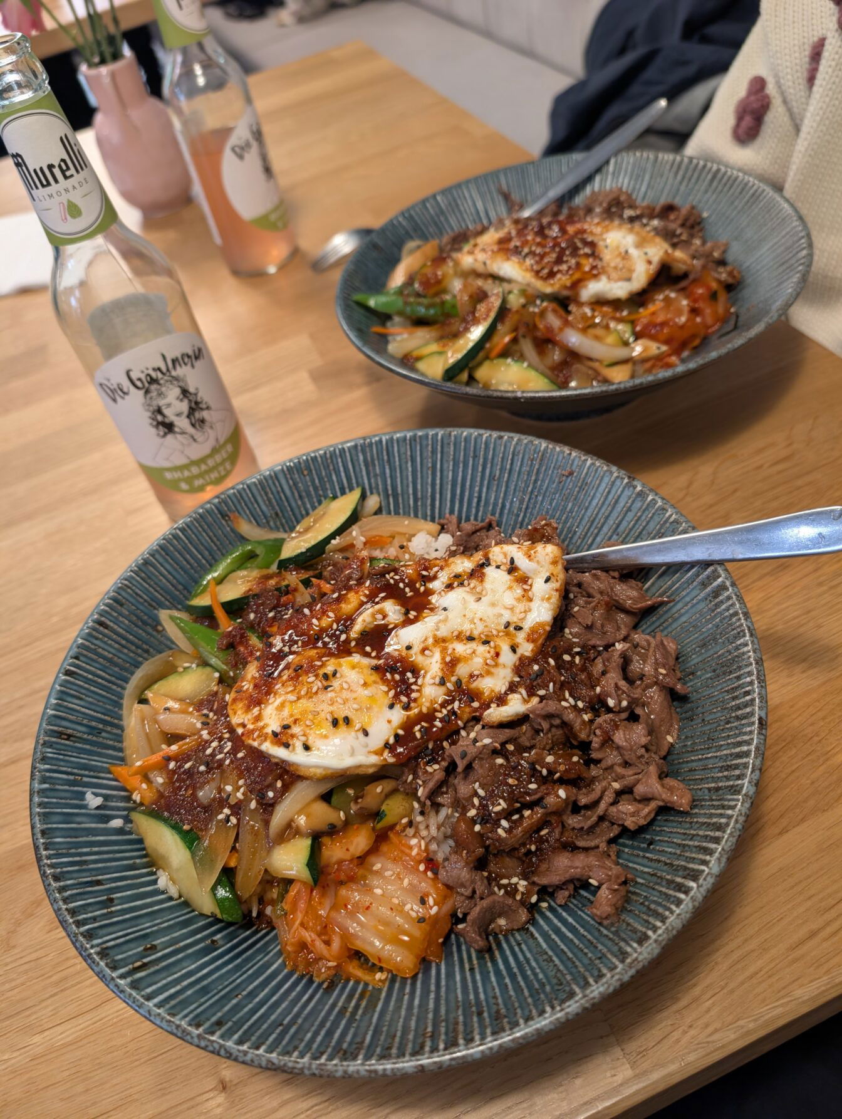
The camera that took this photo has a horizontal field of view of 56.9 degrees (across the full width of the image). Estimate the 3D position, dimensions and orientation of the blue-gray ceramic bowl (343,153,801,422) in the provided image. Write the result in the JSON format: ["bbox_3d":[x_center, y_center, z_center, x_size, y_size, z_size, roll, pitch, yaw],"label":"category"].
[{"bbox_3d":[0.084,-0.146,0.456,0.253,0.070,0.253,-7,48,8],"label":"blue-gray ceramic bowl"}]

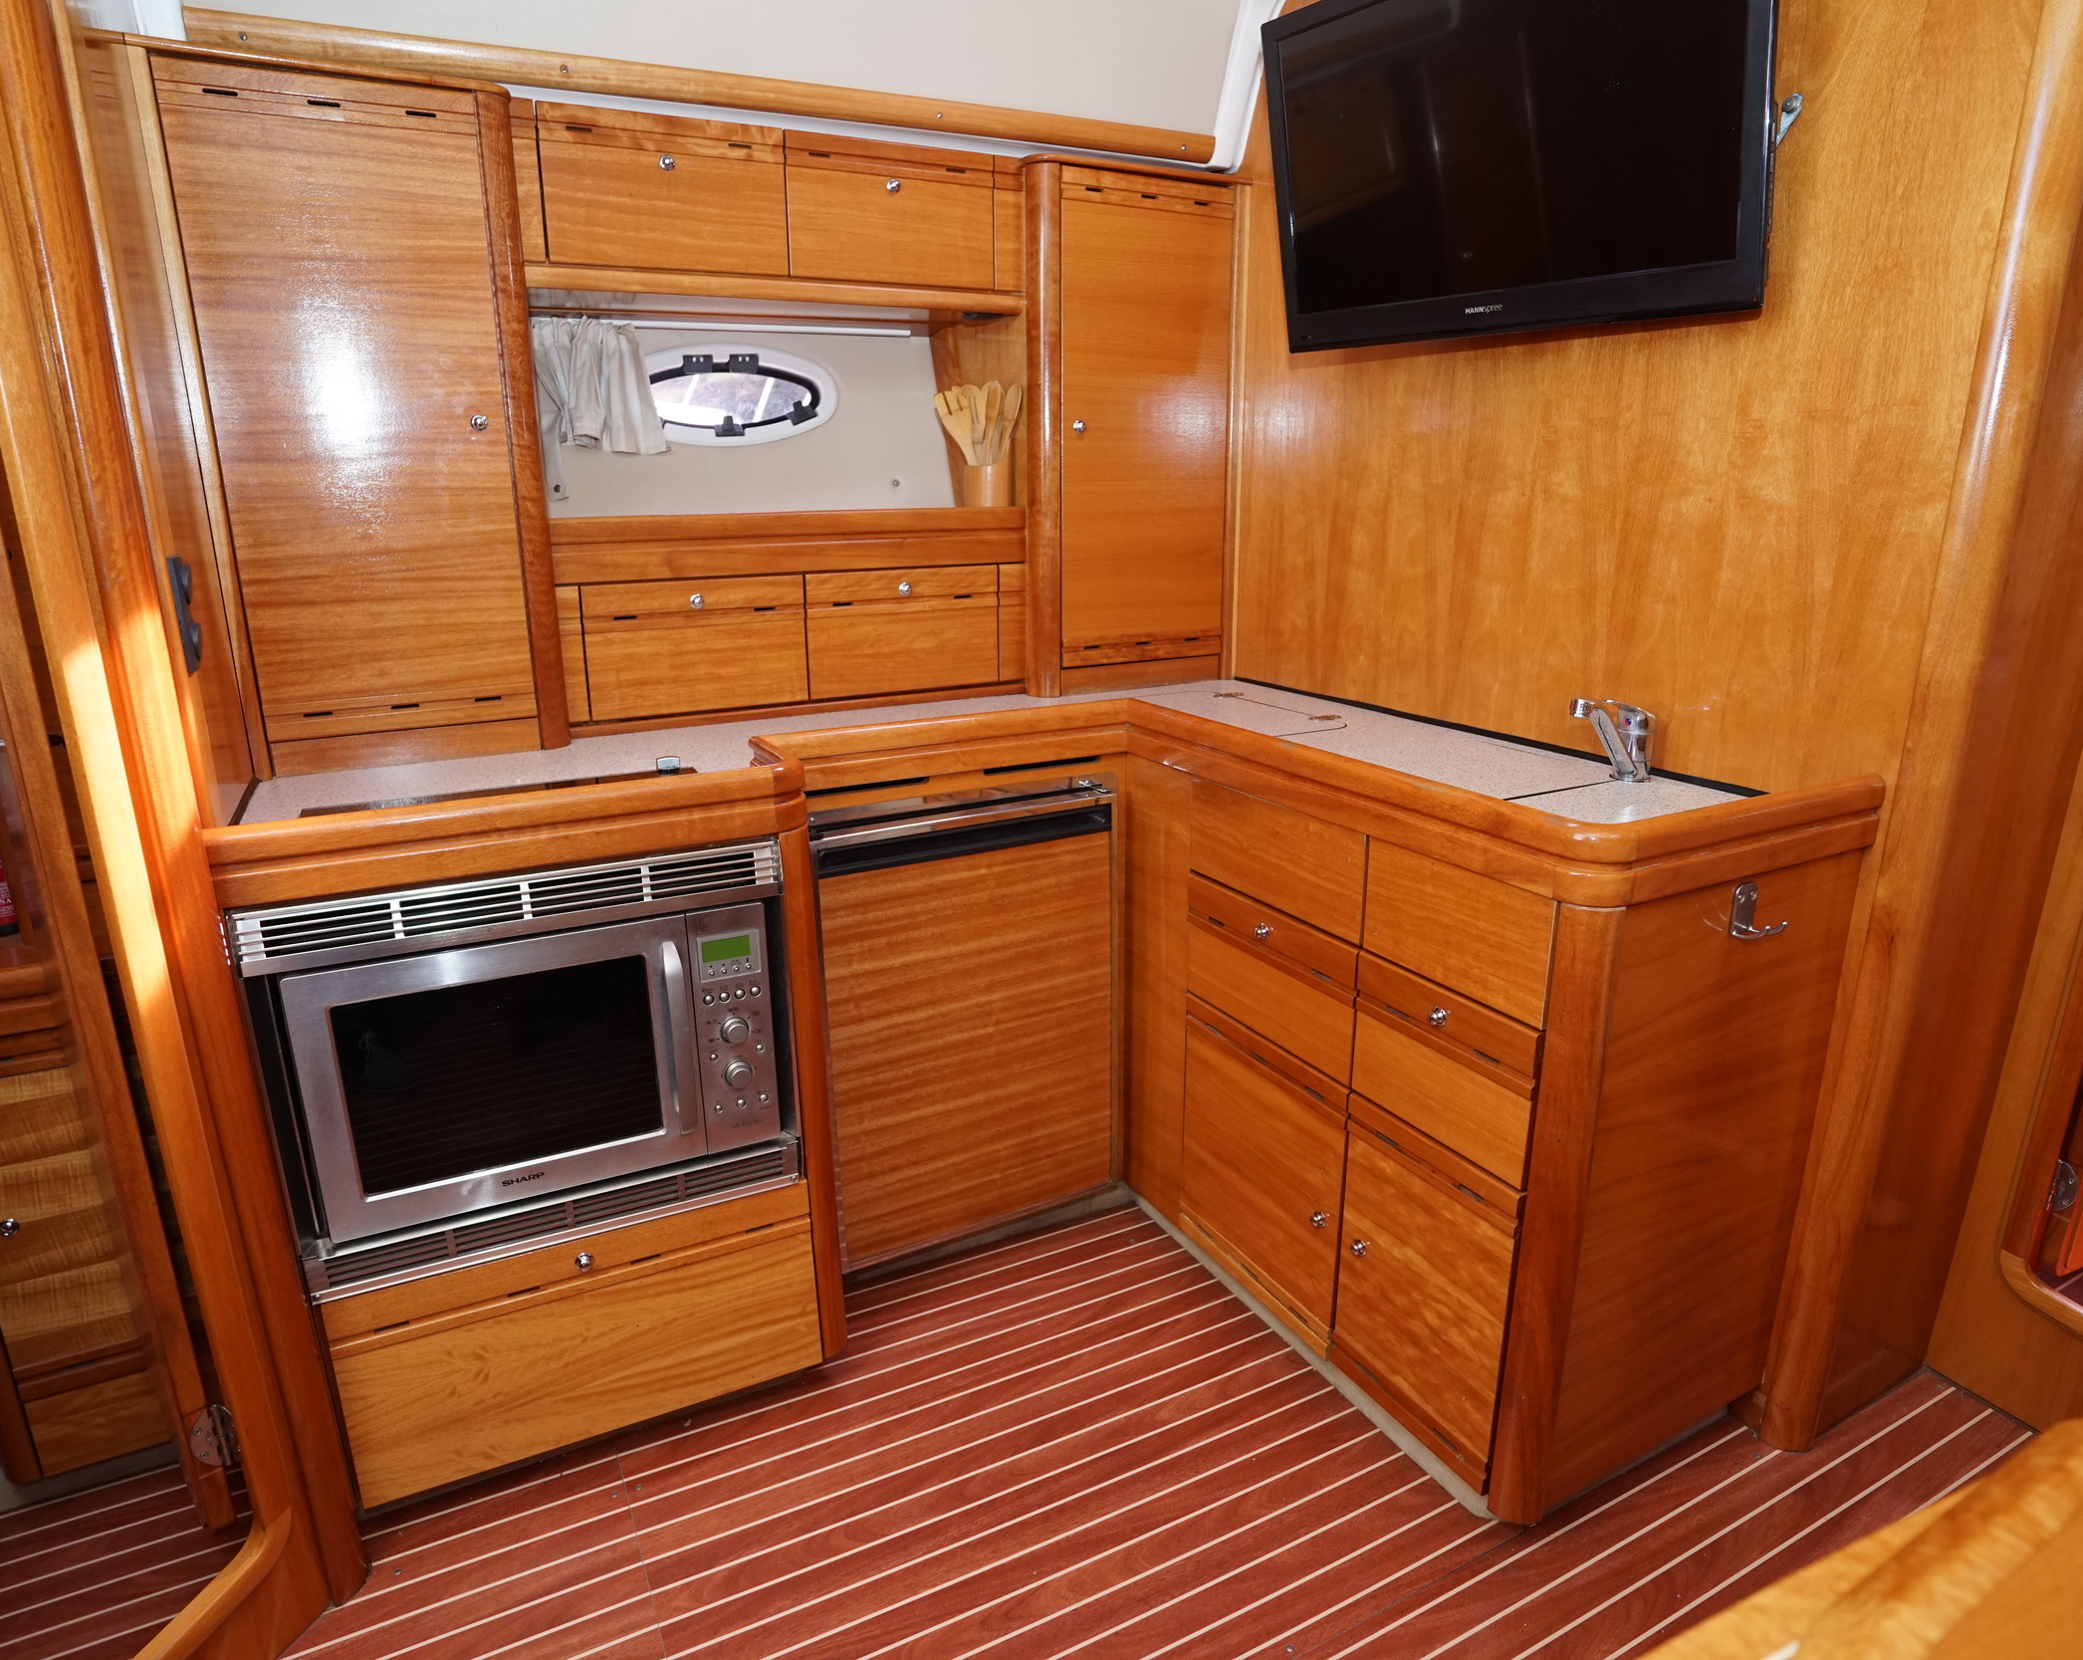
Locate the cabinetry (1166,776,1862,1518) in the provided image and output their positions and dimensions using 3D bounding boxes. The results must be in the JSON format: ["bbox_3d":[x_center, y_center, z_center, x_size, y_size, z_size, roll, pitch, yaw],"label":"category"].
[{"bbox_3d":[0.580,0.351,1.768,0.450,0.830,0.773,-9,18,-27],"label":"cabinetry"}]

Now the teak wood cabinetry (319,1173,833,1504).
[{"bbox_3d":[-0.637,0.608,1.642,0.568,0.290,0.320,-8,17,-24],"label":"teak wood cabinetry"}]

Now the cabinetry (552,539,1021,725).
[{"bbox_3d":[-0.420,-0.358,2.015,0.773,0.280,0.225,-8,18,-25],"label":"cabinetry"}]

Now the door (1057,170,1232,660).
[{"bbox_3d":[0.186,-0.704,2.077,0.343,0.800,0.022,-8,18,-25],"label":"door"}]

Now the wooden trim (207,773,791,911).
[{"bbox_3d":[-0.587,-0.001,1.336,0.595,0.088,0.050,-8,18,-25],"label":"wooden trim"}]

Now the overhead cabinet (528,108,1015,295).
[{"bbox_3d":[-0.442,-0.962,1.901,0.760,0.211,0.320,-9,17,-26],"label":"overhead cabinet"}]

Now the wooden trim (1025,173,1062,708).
[{"bbox_3d":[0.001,-0.662,2.030,0.058,0.870,0.055,-8,17,-24],"label":"wooden trim"}]

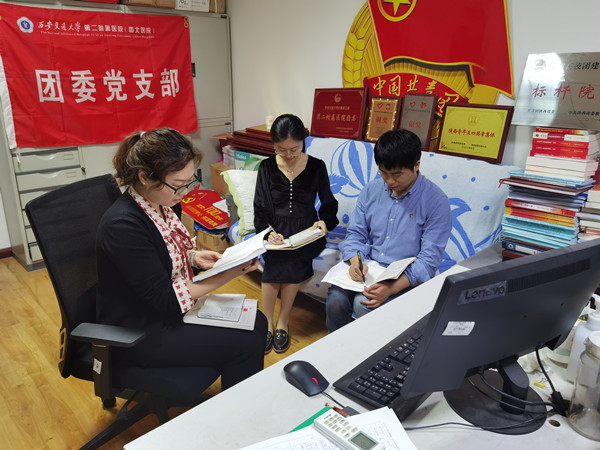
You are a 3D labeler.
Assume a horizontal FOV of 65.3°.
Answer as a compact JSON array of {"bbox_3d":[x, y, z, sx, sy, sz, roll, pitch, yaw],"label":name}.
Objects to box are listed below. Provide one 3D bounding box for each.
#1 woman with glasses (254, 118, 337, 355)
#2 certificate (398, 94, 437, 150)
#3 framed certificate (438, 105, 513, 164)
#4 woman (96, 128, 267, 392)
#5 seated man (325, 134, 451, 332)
[{"bbox_3d":[-0.040,0.026,2.457,0.430,1.180,0.600,4,18,12],"label":"woman with glasses"},{"bbox_3d":[0.689,-0.602,2.746,0.204,0.313,0.025,17,18,41],"label":"certificate"},{"bbox_3d":[0.935,-0.501,2.520,0.025,0.281,0.414,-1,15,-35],"label":"framed certificate"},{"bbox_3d":[-0.376,0.285,1.585,0.640,1.220,0.480,3,18,10],"label":"woman"},{"bbox_3d":[0.409,0.129,2.163,0.530,1.170,0.700,14,22,36],"label":"seated man"}]

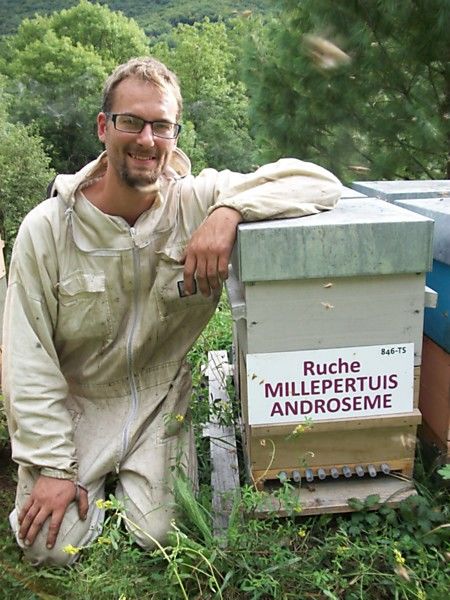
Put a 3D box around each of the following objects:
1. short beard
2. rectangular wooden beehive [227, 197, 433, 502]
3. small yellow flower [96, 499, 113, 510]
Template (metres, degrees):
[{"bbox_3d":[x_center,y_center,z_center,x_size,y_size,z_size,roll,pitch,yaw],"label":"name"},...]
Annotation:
[{"bbox_3d":[-0.163,-0.233,1.055,0.085,0.055,0.050,4,18,-22],"label":"short beard"},{"bbox_3d":[0.226,0.096,1.317,0.395,0.600,0.420,-3,17,0],"label":"rectangular wooden beehive"},{"bbox_3d":[-0.224,0.380,1.030,0.028,0.021,0.025,-3,17,0],"label":"small yellow flower"}]

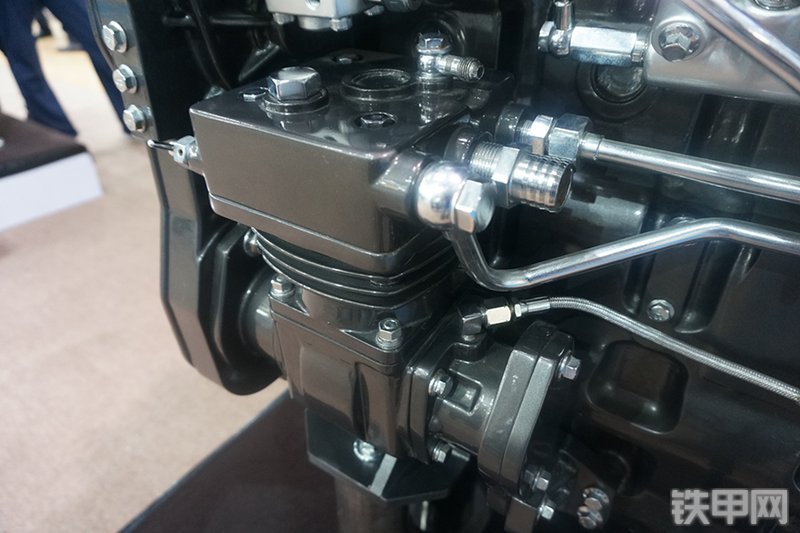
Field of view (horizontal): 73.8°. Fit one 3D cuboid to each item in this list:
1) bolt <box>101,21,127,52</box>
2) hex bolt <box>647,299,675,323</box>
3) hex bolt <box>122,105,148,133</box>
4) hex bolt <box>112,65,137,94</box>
[{"bbox_3d":[-0.179,-0.143,0.334,0.018,0.018,0.009,20,39,27],"label":"bolt"},{"bbox_3d":[0.208,0.037,0.427,0.021,0.021,0.008,20,41,27],"label":"hex bolt"},{"bbox_3d":[-0.182,-0.101,0.365,0.018,0.018,0.009,20,39,27],"label":"hex bolt"},{"bbox_3d":[-0.181,-0.122,0.349,0.018,0.018,0.009,20,39,27],"label":"hex bolt"}]

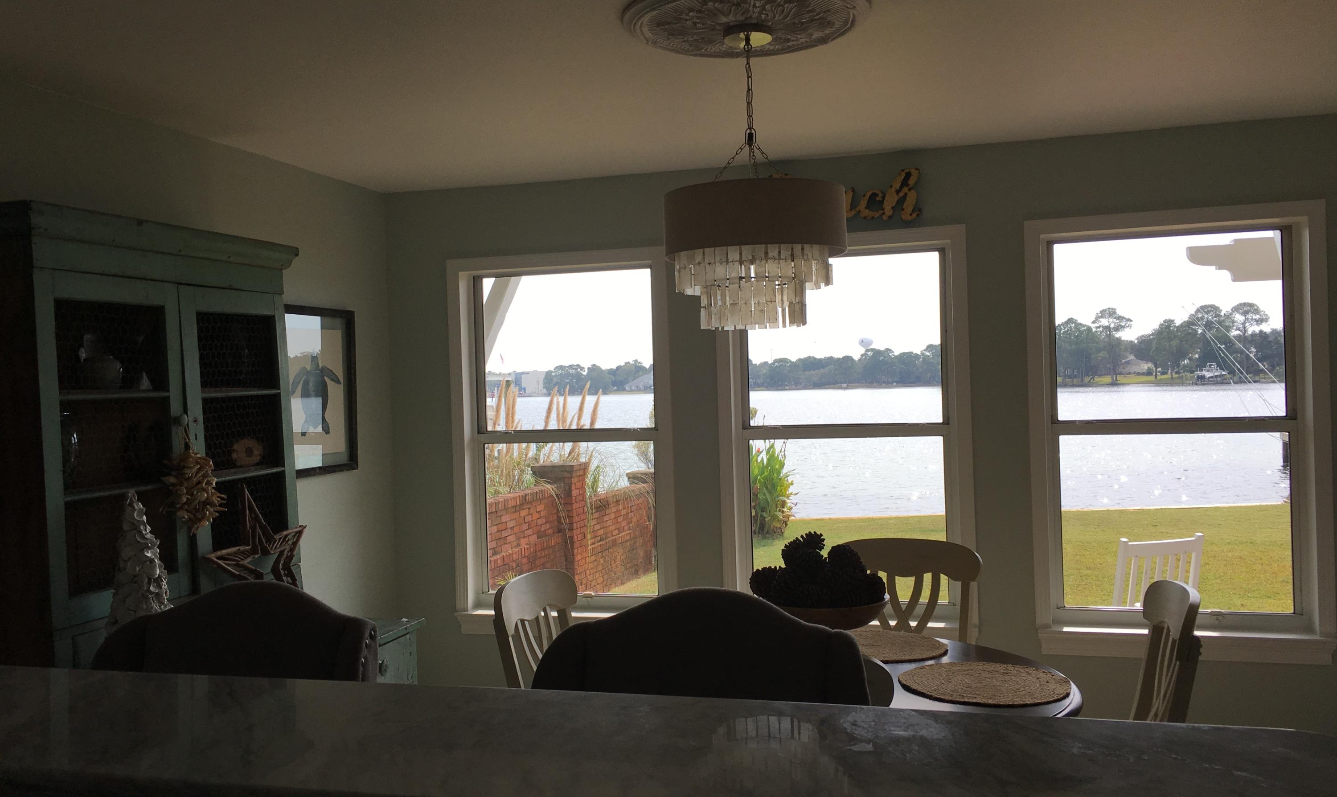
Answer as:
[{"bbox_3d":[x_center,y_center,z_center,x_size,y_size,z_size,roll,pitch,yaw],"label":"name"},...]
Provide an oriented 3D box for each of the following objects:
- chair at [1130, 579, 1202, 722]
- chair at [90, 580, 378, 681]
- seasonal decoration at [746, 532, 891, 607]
[{"bbox_3d":[1.077,0.972,2.967,0.550,0.995,0.500,-1,1,19],"label":"chair"},{"bbox_3d":[-0.860,0.950,1.929,0.590,1.170,0.600,-2,1,8],"label":"chair"},{"bbox_3d":[0.395,0.453,2.950,0.360,0.200,0.340,-1,1,16],"label":"seasonal decoration"}]

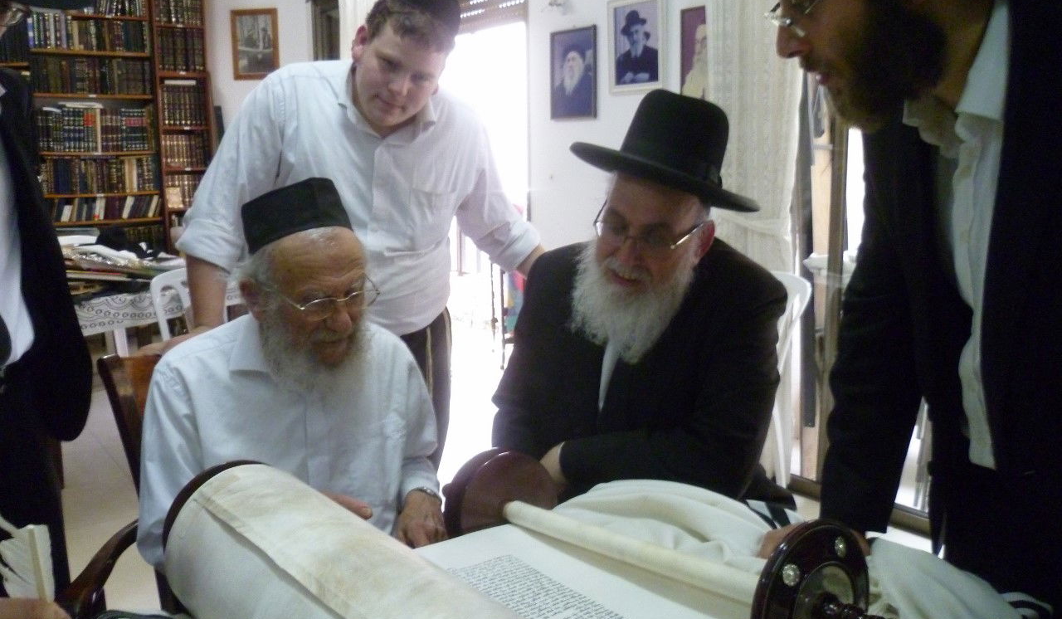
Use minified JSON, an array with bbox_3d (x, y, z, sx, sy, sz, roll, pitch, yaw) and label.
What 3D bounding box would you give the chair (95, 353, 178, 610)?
[{"bbox_3d":[-0.430,0.555,1.392,0.580,0.910,0.580,-2,11,-13],"label":"chair"}]

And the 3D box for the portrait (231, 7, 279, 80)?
[{"bbox_3d":[-1.672,-1.605,5.200,0.325,0.405,0.025,3,11,16],"label":"portrait"}]

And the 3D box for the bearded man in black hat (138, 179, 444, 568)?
[{"bbox_3d":[-0.310,0.424,1.216,0.540,1.230,0.760,-4,11,-20],"label":"bearded man in black hat"}]

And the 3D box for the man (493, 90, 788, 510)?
[{"bbox_3d":[0.165,0.321,1.420,0.560,1.360,0.780,2,11,13],"label":"man"}]

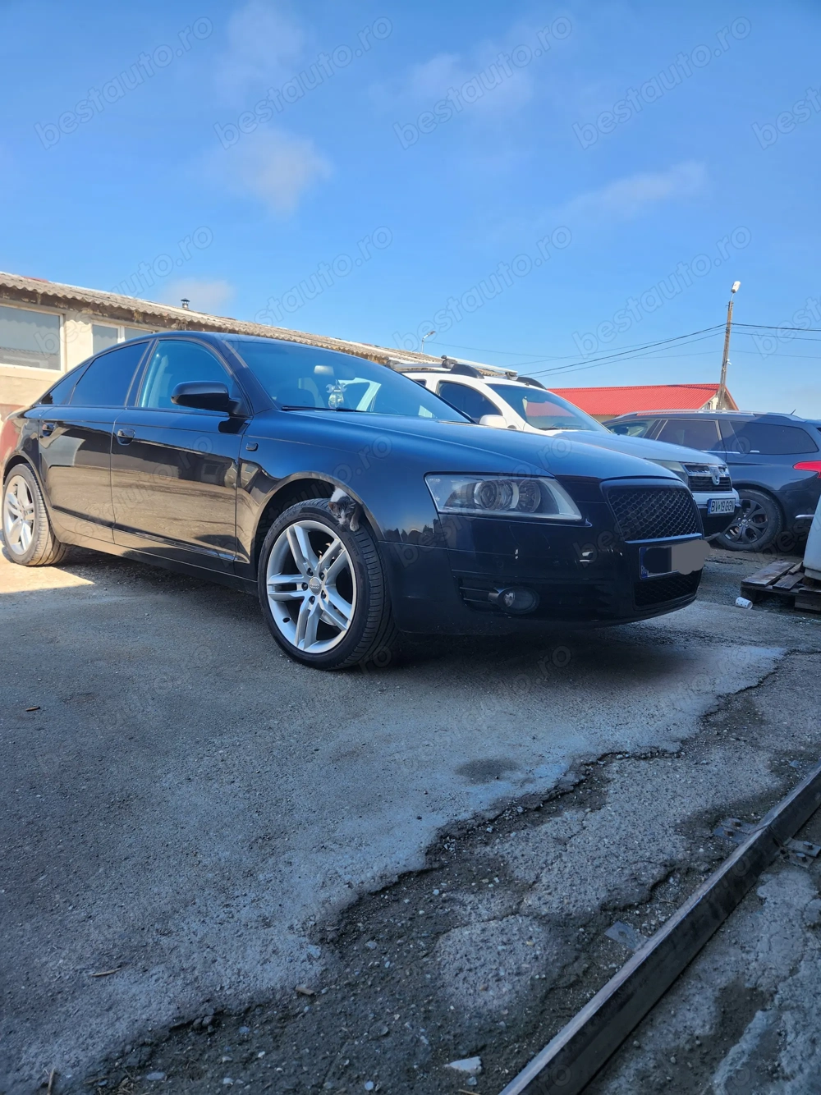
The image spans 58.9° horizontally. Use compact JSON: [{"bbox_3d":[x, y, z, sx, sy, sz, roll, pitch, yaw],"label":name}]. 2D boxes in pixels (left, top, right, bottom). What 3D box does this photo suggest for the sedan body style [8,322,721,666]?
[{"bbox_3d":[-0.835,-0.488,4.306,4.916,1.455,1.900,9,9,41],"label":"sedan body style"}]

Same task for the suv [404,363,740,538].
[{"bbox_3d":[0.961,-0.853,7.194,4.315,1.680,1.850,10,10,44],"label":"suv"}]

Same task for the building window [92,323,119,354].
[{"bbox_3d":[-5.795,-3.707,13.813,0.100,0.970,0.538,9,9,41],"label":"building window"}]

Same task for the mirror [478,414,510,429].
[{"bbox_3d":[0.686,-1.012,5.970,0.140,0.165,0.235,10,10,42],"label":"mirror"}]

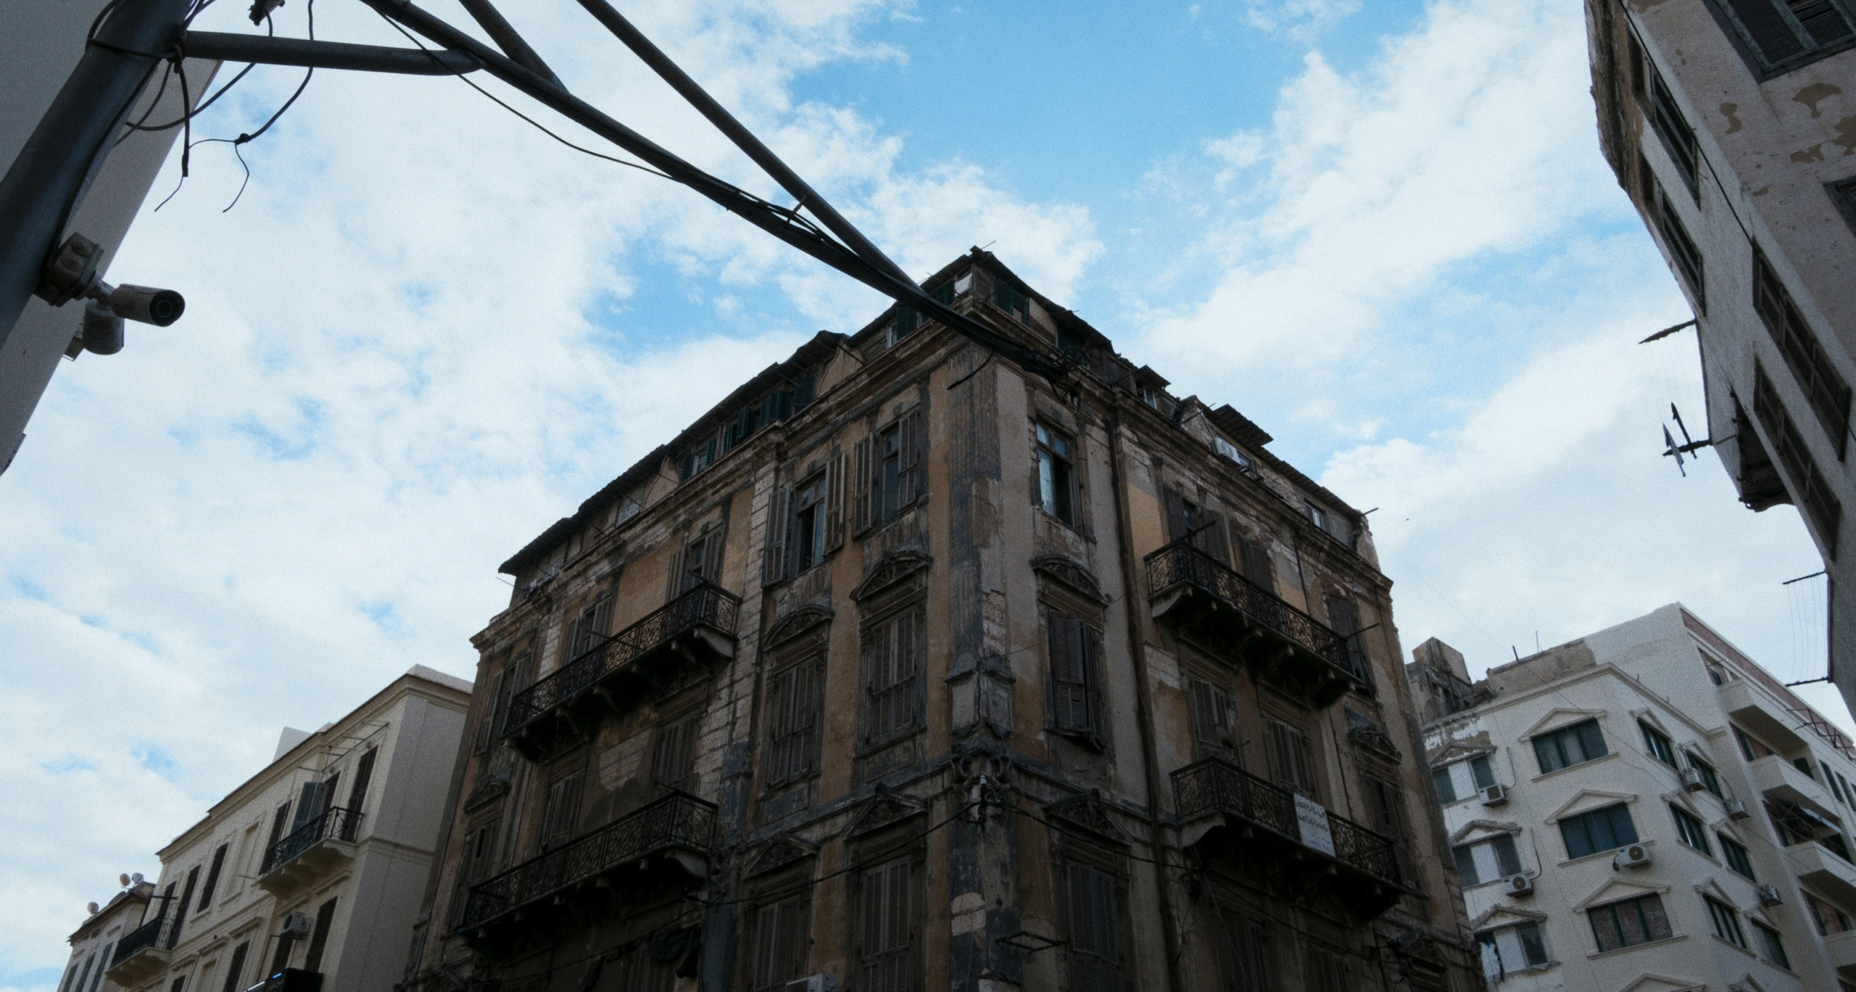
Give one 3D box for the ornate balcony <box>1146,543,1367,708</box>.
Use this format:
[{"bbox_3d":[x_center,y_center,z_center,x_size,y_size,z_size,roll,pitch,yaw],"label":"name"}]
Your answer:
[{"bbox_3d":[6.545,2.734,24.467,5.841,1.287,0.916,29,-45,-33],"label":"ornate balcony"}]

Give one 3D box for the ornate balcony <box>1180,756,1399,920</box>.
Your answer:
[{"bbox_3d":[6.912,6.597,23.339,6.000,1.367,0.900,29,-45,-33],"label":"ornate balcony"}]

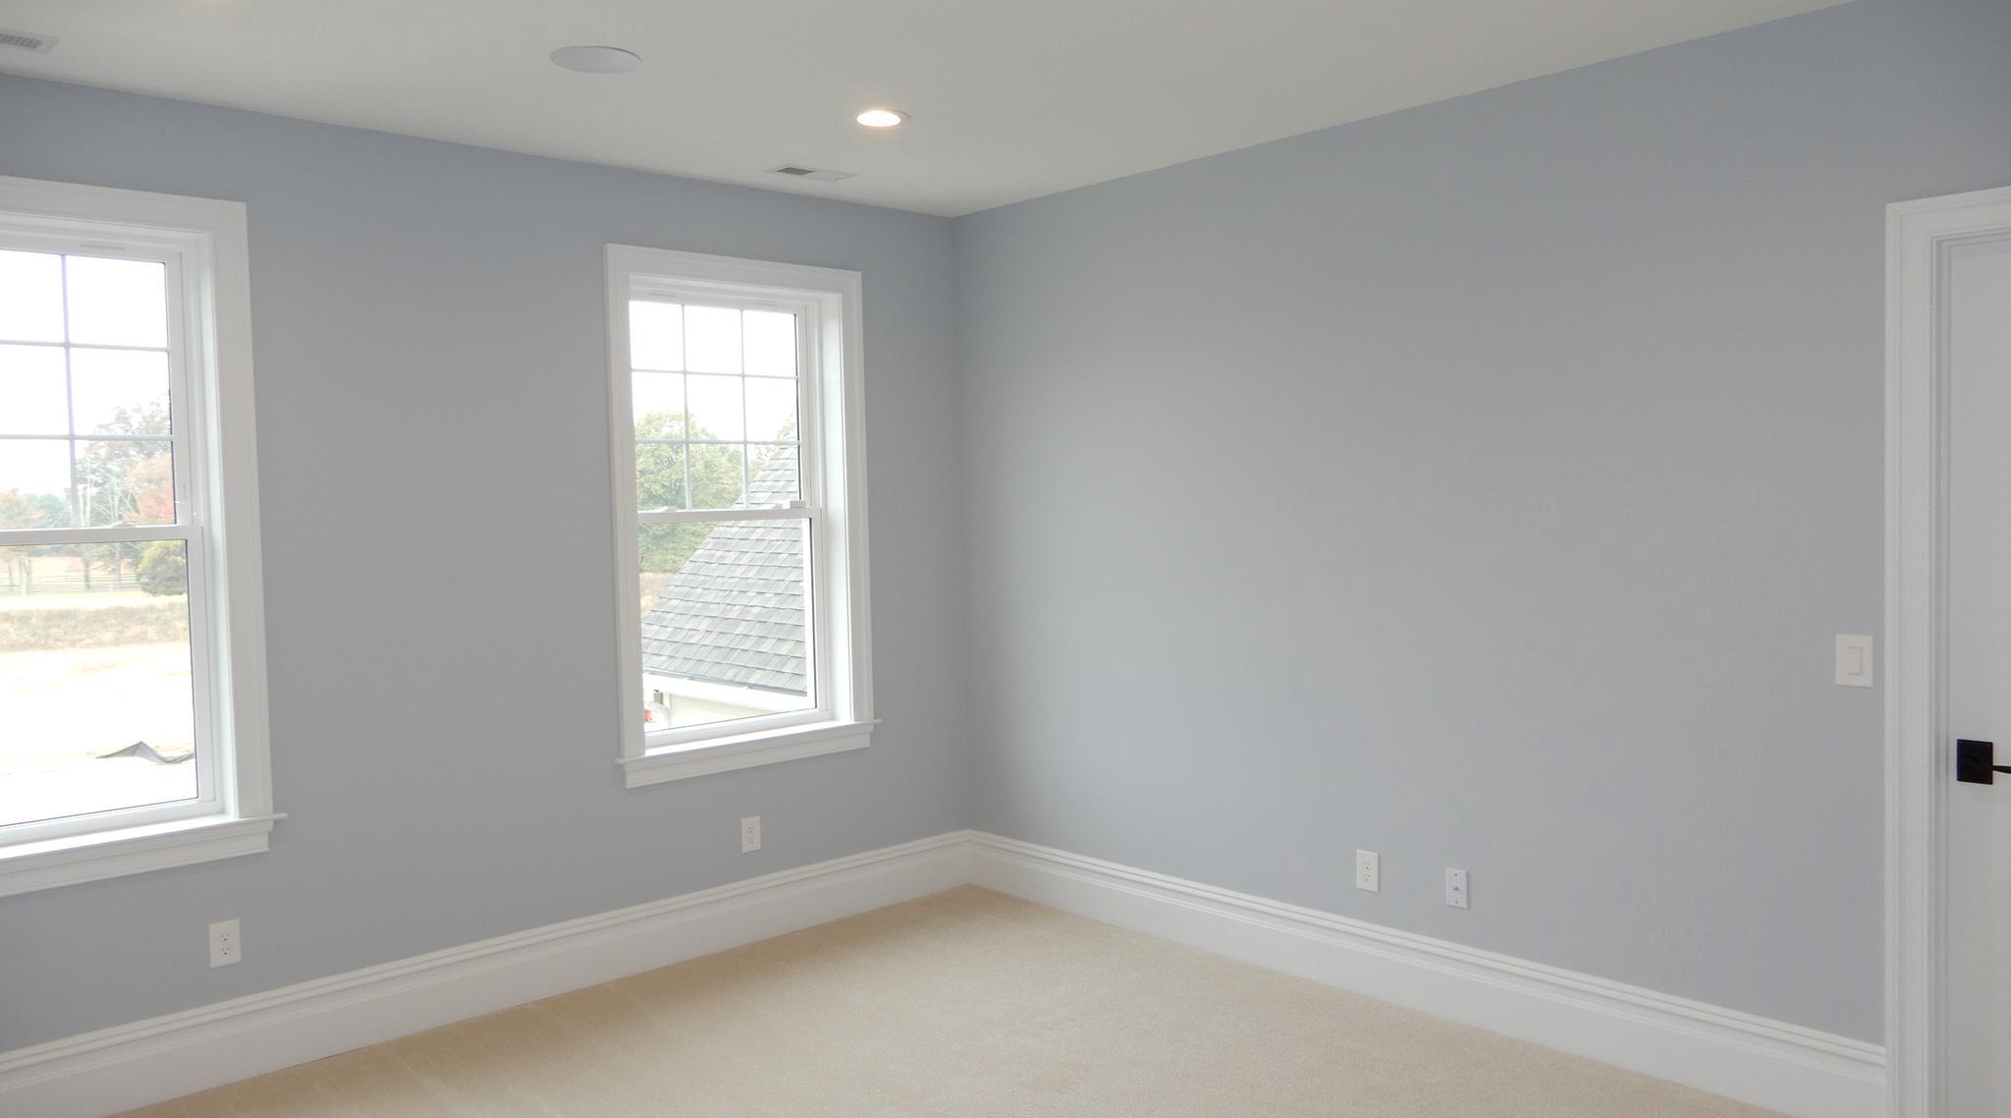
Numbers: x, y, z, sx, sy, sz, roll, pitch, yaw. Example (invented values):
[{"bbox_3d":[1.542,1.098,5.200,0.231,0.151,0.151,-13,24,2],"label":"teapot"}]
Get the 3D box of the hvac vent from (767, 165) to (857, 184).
[{"bbox_3d":[-0.678,-1.343,4.879,0.296,0.012,0.150,-4,3,-43],"label":"hvac vent"}]

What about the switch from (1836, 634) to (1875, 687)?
[{"bbox_3d":[2.058,0.248,3.381,0.011,0.124,0.079,-4,3,-43],"label":"switch"}]

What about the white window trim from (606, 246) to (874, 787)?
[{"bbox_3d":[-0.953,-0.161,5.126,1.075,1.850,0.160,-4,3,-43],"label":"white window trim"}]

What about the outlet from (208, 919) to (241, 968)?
[{"bbox_3d":[-2.200,1.087,3.937,0.079,0.124,0.010,-4,3,-43],"label":"outlet"}]

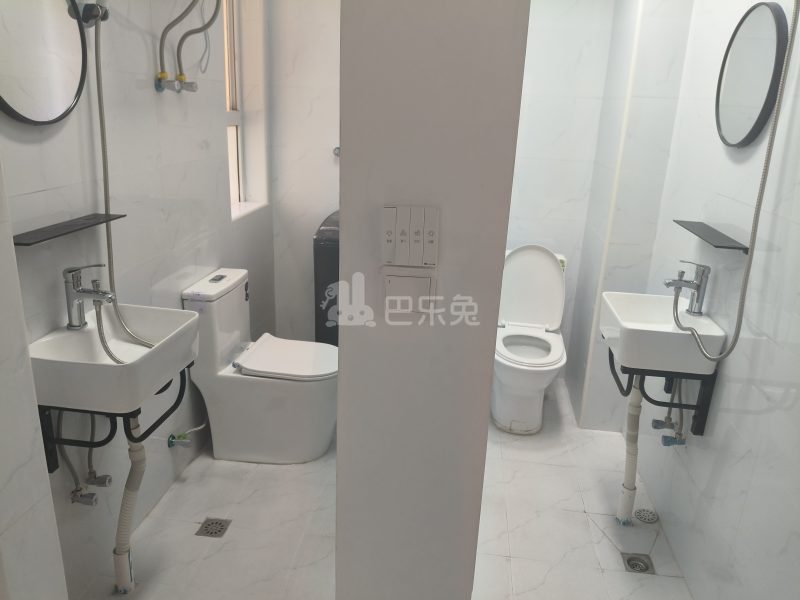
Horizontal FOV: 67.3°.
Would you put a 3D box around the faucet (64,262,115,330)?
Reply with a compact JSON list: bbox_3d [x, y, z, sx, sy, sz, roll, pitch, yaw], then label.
[{"bbox_3d":[-0.825,-0.006,1.599,0.147,0.184,0.056,4,18,6],"label":"faucet"}]

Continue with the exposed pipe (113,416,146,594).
[{"bbox_3d":[-0.791,0.578,1.745,0.138,0.665,0.079,4,18,6],"label":"exposed pipe"}]

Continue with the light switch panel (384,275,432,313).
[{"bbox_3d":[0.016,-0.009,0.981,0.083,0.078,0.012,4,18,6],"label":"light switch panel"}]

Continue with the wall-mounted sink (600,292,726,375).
[{"bbox_3d":[0.854,0.103,2.029,0.313,0.133,0.369,4,18,6],"label":"wall-mounted sink"}]

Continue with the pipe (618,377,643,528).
[{"bbox_3d":[0.843,0.519,2.155,0.082,0.655,0.063,4,18,6],"label":"pipe"}]

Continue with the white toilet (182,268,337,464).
[{"bbox_3d":[-0.497,0.290,2.534,0.650,0.730,0.390,4,18,6],"label":"white toilet"}]

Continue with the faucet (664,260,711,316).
[{"bbox_3d":[0.939,-0.038,1.973,0.136,0.180,0.054,4,18,6],"label":"faucet"}]

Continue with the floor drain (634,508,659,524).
[{"bbox_3d":[0.941,0.821,2.288,0.088,0.012,0.088,4,18,6],"label":"floor drain"}]

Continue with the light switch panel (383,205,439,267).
[{"bbox_3d":[0.019,-0.105,0.975,0.090,0.100,0.025,4,18,6],"label":"light switch panel"}]

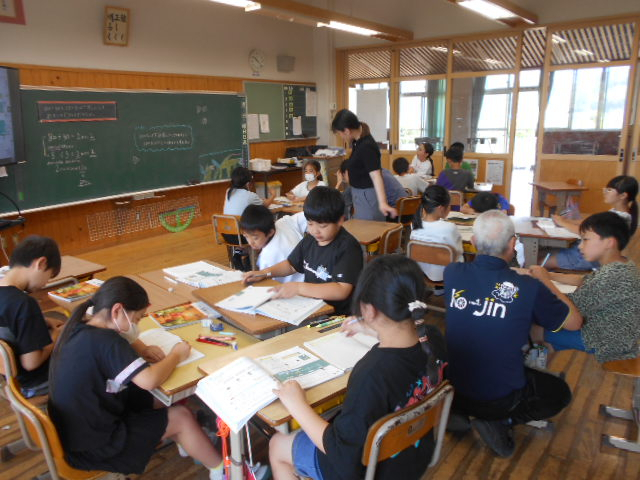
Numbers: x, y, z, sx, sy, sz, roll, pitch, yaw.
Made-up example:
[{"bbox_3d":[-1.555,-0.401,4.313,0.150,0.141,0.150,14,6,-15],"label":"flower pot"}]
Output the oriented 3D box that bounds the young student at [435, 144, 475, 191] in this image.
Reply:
[{"bbox_3d":[1.416,-0.401,4.955,0.420,1.165,0.620,5,16,23],"label":"young student"}]

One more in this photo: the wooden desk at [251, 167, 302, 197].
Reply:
[{"bbox_3d":[-0.680,-0.800,7.840,0.550,0.710,0.950,10,18,38],"label":"wooden desk"}]

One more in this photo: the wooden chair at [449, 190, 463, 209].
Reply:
[{"bbox_3d":[1.306,-0.172,5.020,0.367,0.745,0.439,5,16,25],"label":"wooden chair"}]

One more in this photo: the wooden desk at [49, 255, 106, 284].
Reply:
[{"bbox_3d":[-1.555,0.532,2.678,0.439,0.694,0.632,10,18,37],"label":"wooden desk"}]

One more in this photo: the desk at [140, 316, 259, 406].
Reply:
[{"bbox_3d":[-0.526,0.710,1.940,0.450,0.660,0.650,-15,19,-42],"label":"desk"}]

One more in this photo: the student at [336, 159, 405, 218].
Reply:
[{"bbox_3d":[0.513,-0.251,4.755,0.765,1.071,0.428,7,17,30],"label":"student"}]

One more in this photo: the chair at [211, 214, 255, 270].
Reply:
[{"bbox_3d":[-0.621,0.113,4.035,0.370,0.730,0.450,4,16,20],"label":"chair"}]

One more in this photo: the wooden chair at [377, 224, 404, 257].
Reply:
[{"bbox_3d":[0.408,0.214,3.756,0.440,0.680,0.370,7,16,30],"label":"wooden chair"}]

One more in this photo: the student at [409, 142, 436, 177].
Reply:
[{"bbox_3d":[1.400,-0.765,6.622,0.520,1.120,0.400,-10,16,-30],"label":"student"}]

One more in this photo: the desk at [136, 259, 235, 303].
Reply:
[{"bbox_3d":[-0.656,0.522,2.665,0.420,0.640,0.610,-12,18,-35],"label":"desk"}]

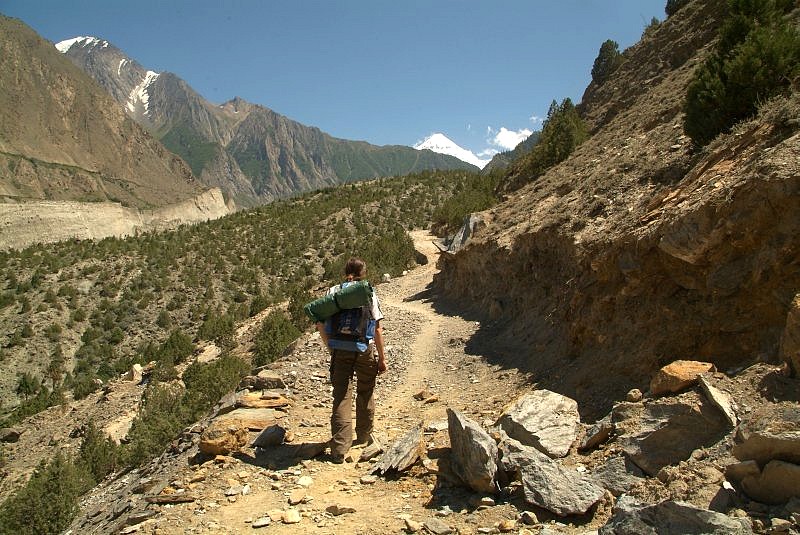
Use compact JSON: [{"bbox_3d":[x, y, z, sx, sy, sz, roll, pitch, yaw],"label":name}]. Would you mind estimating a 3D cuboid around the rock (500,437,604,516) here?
[{"bbox_3d":[1.054,1.444,4.150,0.719,0.438,0.500,0,2,0],"label":"rock"}]

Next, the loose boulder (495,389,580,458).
[{"bbox_3d":[1.133,1.294,4.950,0.709,0.472,0.500,0,2,0],"label":"loose boulder"}]

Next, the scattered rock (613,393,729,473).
[{"bbox_3d":[2.125,1.291,4.700,0.892,0.546,0.600,0,2,0],"label":"scattered rock"}]

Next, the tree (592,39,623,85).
[{"bbox_3d":[10.021,-9.948,29.000,1.642,2.221,1.600,0,2,0],"label":"tree"}]

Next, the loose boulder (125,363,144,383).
[{"bbox_3d":[-7.988,3.177,18.000,0.540,0.482,0.450,0,2,0],"label":"loose boulder"}]

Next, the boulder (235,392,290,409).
[{"bbox_3d":[-1.478,1.440,6.500,0.585,0.112,0.400,0,2,0],"label":"boulder"}]

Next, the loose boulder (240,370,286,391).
[{"bbox_3d":[-1.637,1.355,7.200,0.551,0.189,0.380,0,2,0],"label":"loose boulder"}]

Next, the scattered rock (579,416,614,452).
[{"bbox_3d":[1.587,1.349,4.850,0.291,0.238,0.280,0,2,0],"label":"scattered rock"}]

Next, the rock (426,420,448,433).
[{"bbox_3d":[0.356,1.549,5.850,0.234,0.083,0.190,0,2,0],"label":"rock"}]

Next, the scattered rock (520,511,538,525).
[{"bbox_3d":[0.830,1.603,3.850,0.115,0.063,0.100,0,2,0],"label":"scattered rock"}]

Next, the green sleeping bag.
[{"bbox_3d":[-0.488,0.276,4.800,0.570,0.200,0.200,-18,0,0],"label":"green sleeping bag"}]

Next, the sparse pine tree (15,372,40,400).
[{"bbox_3d":[-20.470,6.540,33.000,1.429,1.539,1.450,0,2,0],"label":"sparse pine tree"}]

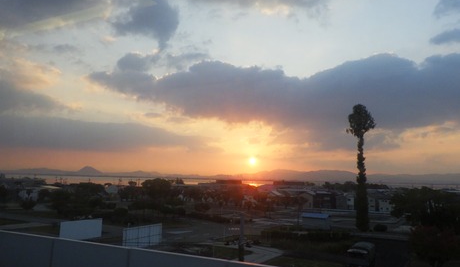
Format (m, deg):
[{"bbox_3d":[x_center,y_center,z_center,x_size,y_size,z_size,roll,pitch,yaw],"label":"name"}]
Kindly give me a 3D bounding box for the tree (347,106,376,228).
[{"bbox_3d":[25.300,6.250,71.500,5.600,24.200,5.400,-1,-7,19],"label":"tree"}]

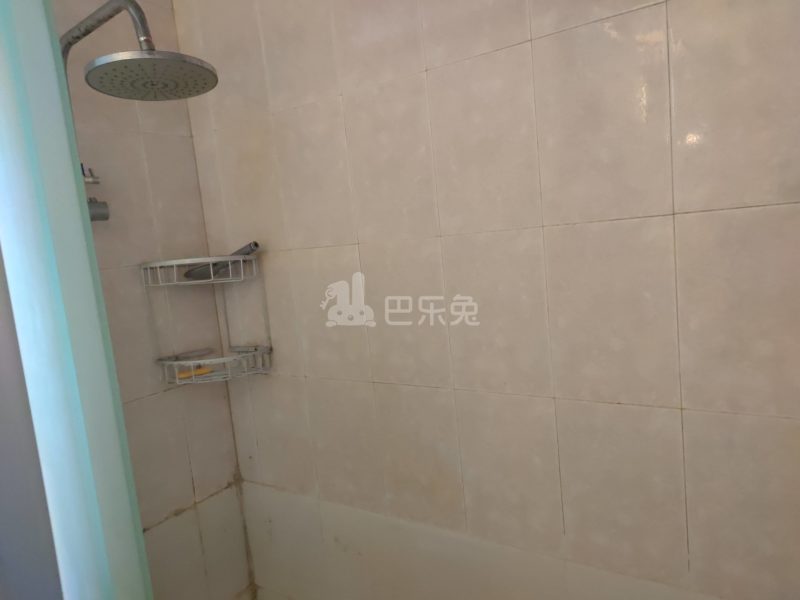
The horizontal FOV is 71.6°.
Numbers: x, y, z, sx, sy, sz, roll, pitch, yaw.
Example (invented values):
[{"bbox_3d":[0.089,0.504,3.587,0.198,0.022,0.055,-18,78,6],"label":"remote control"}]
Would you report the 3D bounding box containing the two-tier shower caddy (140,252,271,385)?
[{"bbox_3d":[-0.460,0.048,1.360,0.264,0.300,0.180,-7,7,-11],"label":"two-tier shower caddy"}]

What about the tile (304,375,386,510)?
[{"bbox_3d":[-0.126,0.329,1.279,0.200,0.300,0.010,-1,8,34],"label":"tile"}]

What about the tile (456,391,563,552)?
[{"bbox_3d":[0.209,0.323,1.055,0.200,0.300,0.010,-1,8,34],"label":"tile"}]

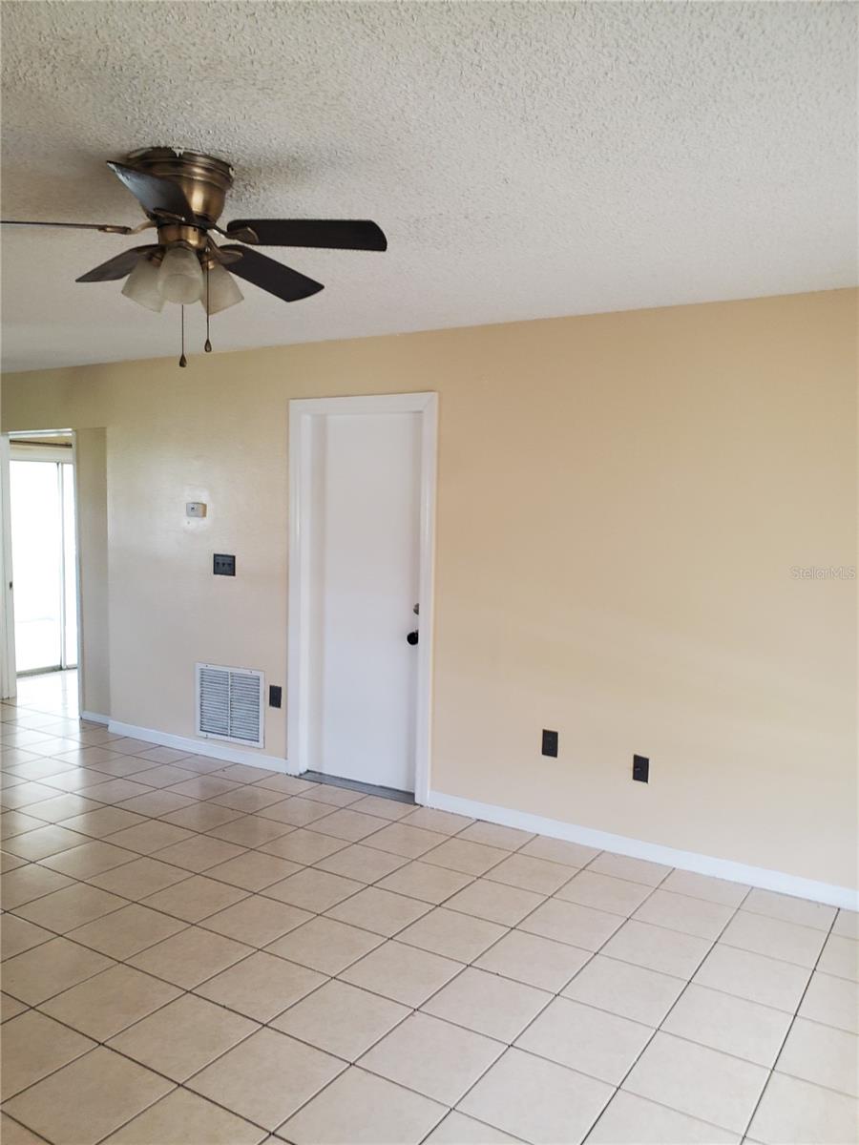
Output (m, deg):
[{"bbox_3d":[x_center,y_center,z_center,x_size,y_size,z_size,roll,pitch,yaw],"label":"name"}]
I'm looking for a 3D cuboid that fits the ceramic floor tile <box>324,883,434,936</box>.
[{"bbox_3d":[-0.189,1.291,3.272,0.319,0.010,0.319,3,4,32],"label":"ceramic floor tile"}]

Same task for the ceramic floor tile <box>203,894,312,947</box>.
[{"bbox_3d":[-0.650,1.319,3.251,0.320,0.010,0.320,4,5,31],"label":"ceramic floor tile"}]

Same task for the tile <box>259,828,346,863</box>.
[{"bbox_3d":[-0.563,1.245,3.892,0.319,0.010,0.319,3,4,32],"label":"tile"}]

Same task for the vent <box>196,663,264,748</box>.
[{"bbox_3d":[-1.211,0.802,5.180,0.562,0.455,0.020,4,4,32],"label":"vent"}]

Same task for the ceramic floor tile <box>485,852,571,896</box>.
[{"bbox_3d":[0.433,1.280,3.640,0.319,0.010,0.319,3,4,32],"label":"ceramic floor tile"}]

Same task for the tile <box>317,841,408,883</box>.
[{"bbox_3d":[-0.291,1.280,3.775,0.321,0.010,0.321,3,4,33],"label":"tile"}]

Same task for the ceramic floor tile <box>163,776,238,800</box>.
[{"bbox_3d":[-1.236,1.188,4.732,0.322,0.010,0.322,4,4,32],"label":"ceramic floor tile"}]

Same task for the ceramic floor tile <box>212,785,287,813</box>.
[{"bbox_3d":[-0.957,1.206,4.561,0.320,0.010,0.320,4,5,31],"label":"ceramic floor tile"}]

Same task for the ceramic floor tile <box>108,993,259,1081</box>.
[{"bbox_3d":[-0.701,1.331,2.468,0.319,0.010,0.319,3,4,32],"label":"ceramic floor tile"}]

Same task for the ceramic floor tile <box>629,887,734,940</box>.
[{"bbox_3d":[0.999,1.341,3.364,0.320,0.010,0.320,4,5,31],"label":"ceramic floor tile"}]

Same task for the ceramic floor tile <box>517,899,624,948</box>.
[{"bbox_3d":[0.532,1.324,3.230,0.322,0.010,0.322,4,4,32],"label":"ceramic floor tile"}]

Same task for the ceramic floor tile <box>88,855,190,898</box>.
[{"bbox_3d":[-1.215,1.288,3.616,0.323,0.010,0.323,4,6,33],"label":"ceramic floor tile"}]

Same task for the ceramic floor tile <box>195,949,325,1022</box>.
[{"bbox_3d":[-0.551,1.365,2.832,0.323,0.010,0.323,4,6,33],"label":"ceramic floor tile"}]

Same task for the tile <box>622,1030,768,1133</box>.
[{"bbox_3d":[0.733,1.389,2.351,0.321,0.010,0.321,3,4,33],"label":"tile"}]

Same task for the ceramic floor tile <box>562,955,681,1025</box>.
[{"bbox_3d":[0.644,1.377,2.833,0.320,0.010,0.320,4,5,31],"label":"ceramic floor tile"}]

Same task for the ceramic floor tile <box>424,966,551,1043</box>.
[{"bbox_3d":[0.184,1.352,2.690,0.322,0.010,0.322,4,4,32],"label":"ceramic floor tile"}]

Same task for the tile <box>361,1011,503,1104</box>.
[{"bbox_3d":[0.009,1.369,2.428,0.321,0.010,0.321,3,4,33],"label":"tile"}]

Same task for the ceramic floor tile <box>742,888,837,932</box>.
[{"bbox_3d":[1.417,1.331,3.399,0.322,0.010,0.266,4,4,32],"label":"ceramic floor tile"}]

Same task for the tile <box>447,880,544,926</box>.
[{"bbox_3d":[0.264,1.327,3.458,0.323,0.010,0.323,4,6,33],"label":"tile"}]

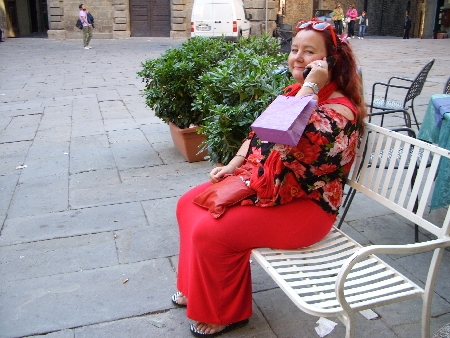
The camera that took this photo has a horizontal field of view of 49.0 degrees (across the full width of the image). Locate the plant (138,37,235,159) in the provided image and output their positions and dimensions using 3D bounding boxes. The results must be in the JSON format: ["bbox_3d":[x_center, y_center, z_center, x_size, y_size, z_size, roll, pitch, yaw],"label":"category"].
[{"bbox_3d":[-0.330,-0.690,4.773,1.000,1.160,0.950,-6,19,-19],"label":"plant"}]

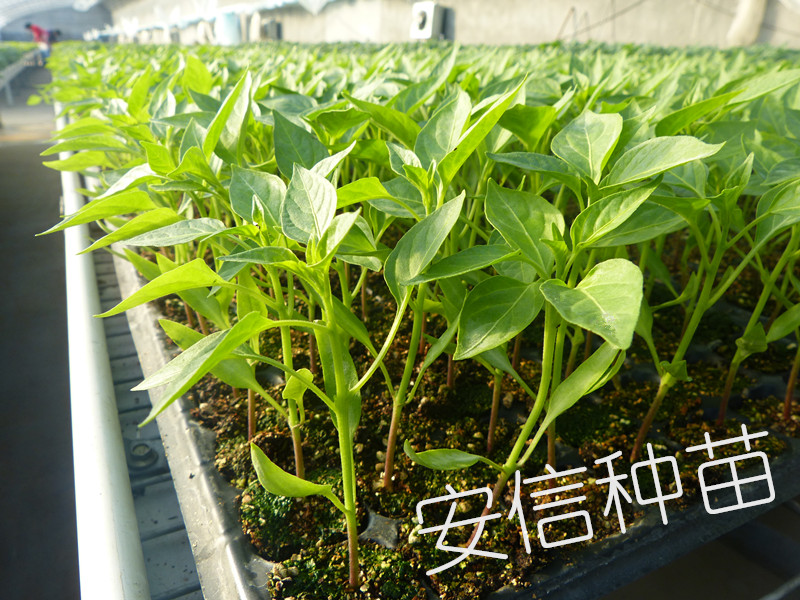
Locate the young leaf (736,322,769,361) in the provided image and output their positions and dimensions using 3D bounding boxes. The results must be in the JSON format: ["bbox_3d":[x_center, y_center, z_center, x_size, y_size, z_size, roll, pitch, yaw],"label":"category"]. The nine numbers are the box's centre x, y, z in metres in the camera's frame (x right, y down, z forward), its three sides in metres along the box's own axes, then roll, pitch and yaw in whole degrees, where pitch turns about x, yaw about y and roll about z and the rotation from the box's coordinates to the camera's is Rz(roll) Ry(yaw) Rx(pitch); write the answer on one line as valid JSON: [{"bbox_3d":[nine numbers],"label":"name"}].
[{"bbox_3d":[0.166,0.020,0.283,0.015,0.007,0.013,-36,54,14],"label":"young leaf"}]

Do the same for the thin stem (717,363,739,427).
[{"bbox_3d":[0.143,0.041,0.262,0.003,0.032,0.003,-1,23,0],"label":"thin stem"}]

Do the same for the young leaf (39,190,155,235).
[{"bbox_3d":[-0.148,-0.043,0.292,0.054,0.010,0.022,-22,37,-26],"label":"young leaf"}]

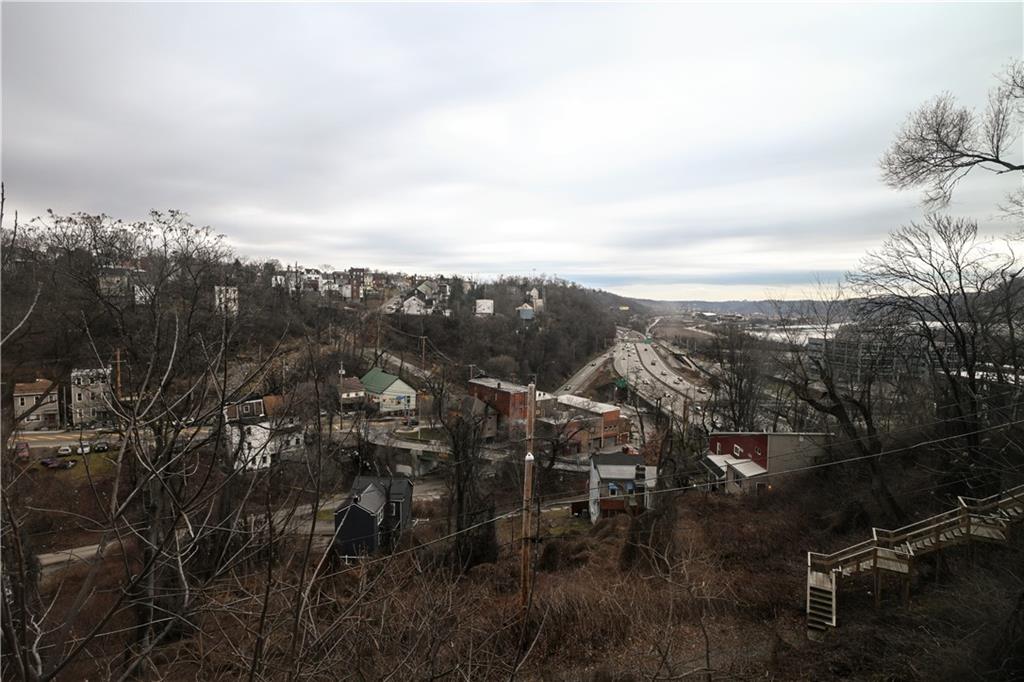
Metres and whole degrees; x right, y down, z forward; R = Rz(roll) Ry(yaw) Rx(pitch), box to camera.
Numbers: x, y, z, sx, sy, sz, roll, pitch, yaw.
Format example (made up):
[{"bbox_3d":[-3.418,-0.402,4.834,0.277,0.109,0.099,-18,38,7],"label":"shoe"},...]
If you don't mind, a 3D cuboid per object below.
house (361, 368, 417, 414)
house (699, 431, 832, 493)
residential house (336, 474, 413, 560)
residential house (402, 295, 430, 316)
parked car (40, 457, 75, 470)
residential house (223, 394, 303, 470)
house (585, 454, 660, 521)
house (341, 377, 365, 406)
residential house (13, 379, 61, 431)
[{"bbox_3d":[-31.007,11.802,128.558,8.600,8.700,20.000,-2,4,-27],"label":"house"},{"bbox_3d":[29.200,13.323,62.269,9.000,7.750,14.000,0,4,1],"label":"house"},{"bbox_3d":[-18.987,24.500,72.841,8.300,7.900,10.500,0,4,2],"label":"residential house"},{"bbox_3d":[-35.026,-12.890,184.953,7.600,7.200,9.000,-1,4,-12],"label":"residential house"},{"bbox_3d":[-73.464,19.947,83.000,4.600,1.450,1.800,1,4,16],"label":"parked car"},{"bbox_3d":[-47.927,16.891,97.912,11.000,12.000,7.500,-3,5,-37],"label":"residential house"},{"bbox_3d":[15.461,20.246,72.510,7.500,7.300,8.500,0,4,0],"label":"house"},{"bbox_3d":[-39.172,12.259,126.313,5.900,7.100,7.200,-2,4,-27],"label":"house"},{"bbox_3d":[-91.761,12.253,100.143,6.400,8.900,6.800,-2,4,-25],"label":"residential house"}]

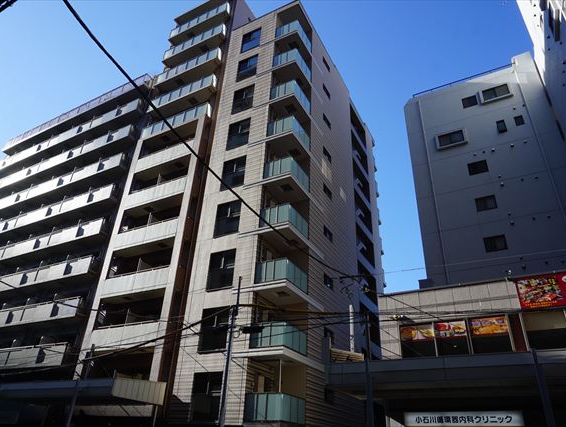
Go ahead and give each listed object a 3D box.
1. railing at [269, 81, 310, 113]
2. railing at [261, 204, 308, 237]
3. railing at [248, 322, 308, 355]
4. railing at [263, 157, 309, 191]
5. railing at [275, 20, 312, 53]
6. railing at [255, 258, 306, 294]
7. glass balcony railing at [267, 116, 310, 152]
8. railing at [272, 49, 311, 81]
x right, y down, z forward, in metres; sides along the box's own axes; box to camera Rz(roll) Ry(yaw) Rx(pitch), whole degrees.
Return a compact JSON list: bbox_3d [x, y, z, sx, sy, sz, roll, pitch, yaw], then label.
[{"bbox_3d":[0.477,-7.055,26.774,1.730,1.070,2.153,-13,-35,24],"label":"railing"},{"bbox_3d":[0.090,0.557,22.044,1.730,1.070,2.153,-13,-35,24],"label":"railing"},{"bbox_3d":[-0.168,5.631,18.890,1.730,1.070,2.153,-13,-35,24],"label":"railing"},{"bbox_3d":[0.219,-1.980,23.621,1.730,1.070,2.153,-13,-35,24],"label":"railing"},{"bbox_3d":[0.735,-12.129,29.927,1.730,1.070,2.153,-13,-35,24],"label":"railing"},{"bbox_3d":[-0.039,3.094,20.467,1.730,1.070,2.153,-13,-35,24],"label":"railing"},{"bbox_3d":[0.348,-4.518,25.197,1.730,1.070,2.153,-13,-35,24],"label":"glass balcony railing"},{"bbox_3d":[0.606,-9.592,28.351,1.730,1.070,2.153,-13,-35,24],"label":"railing"}]

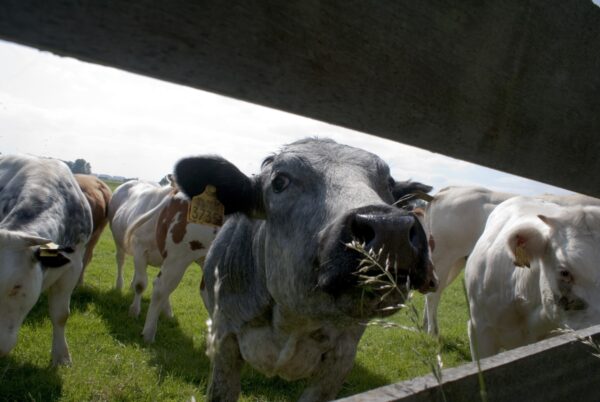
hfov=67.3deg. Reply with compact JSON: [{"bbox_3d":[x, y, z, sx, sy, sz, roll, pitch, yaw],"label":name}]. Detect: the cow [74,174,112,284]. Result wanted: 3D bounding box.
[{"bbox_3d":[-3.080,0.265,5.000,2.000,1.270,0.560,4,1,2],"label":"cow"}]

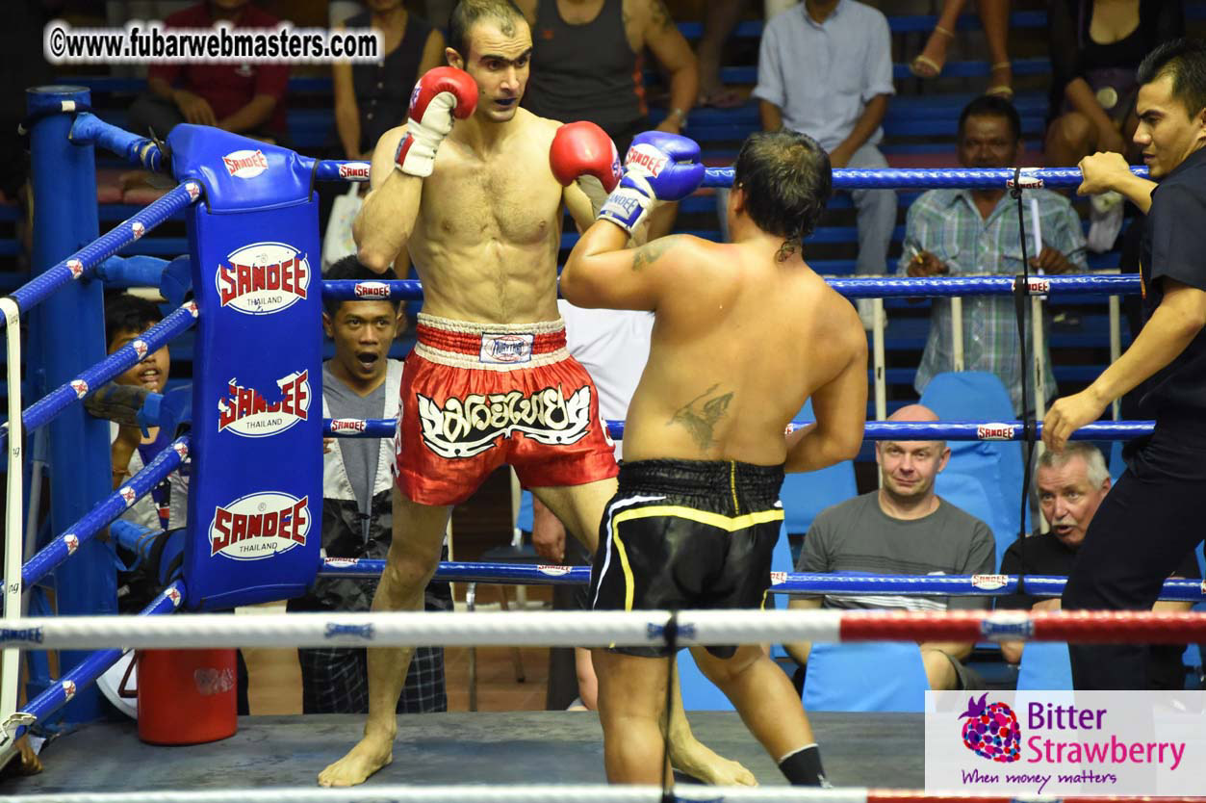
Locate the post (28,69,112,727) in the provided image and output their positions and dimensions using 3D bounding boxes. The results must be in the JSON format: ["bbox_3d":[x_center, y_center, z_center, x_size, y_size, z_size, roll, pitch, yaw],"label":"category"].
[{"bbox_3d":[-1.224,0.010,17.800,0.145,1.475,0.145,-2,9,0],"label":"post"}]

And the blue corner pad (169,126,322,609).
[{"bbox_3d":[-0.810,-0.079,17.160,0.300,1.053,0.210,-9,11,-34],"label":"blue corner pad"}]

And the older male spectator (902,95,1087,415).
[{"bbox_3d":[1.094,-0.019,21.550,0.530,1.640,0.420,-1,9,2],"label":"older male spectator"}]

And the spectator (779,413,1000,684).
[{"bbox_3d":[0.742,0.607,19.650,0.540,1.170,0.800,-1,9,4],"label":"spectator"}]

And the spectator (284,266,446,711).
[{"bbox_3d":[-0.546,0.514,18.120,0.500,1.700,0.400,-2,9,-2],"label":"spectator"}]

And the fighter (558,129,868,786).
[{"bbox_3d":[0.230,0.192,15.850,0.690,1.590,0.800,-5,10,-22],"label":"fighter"}]

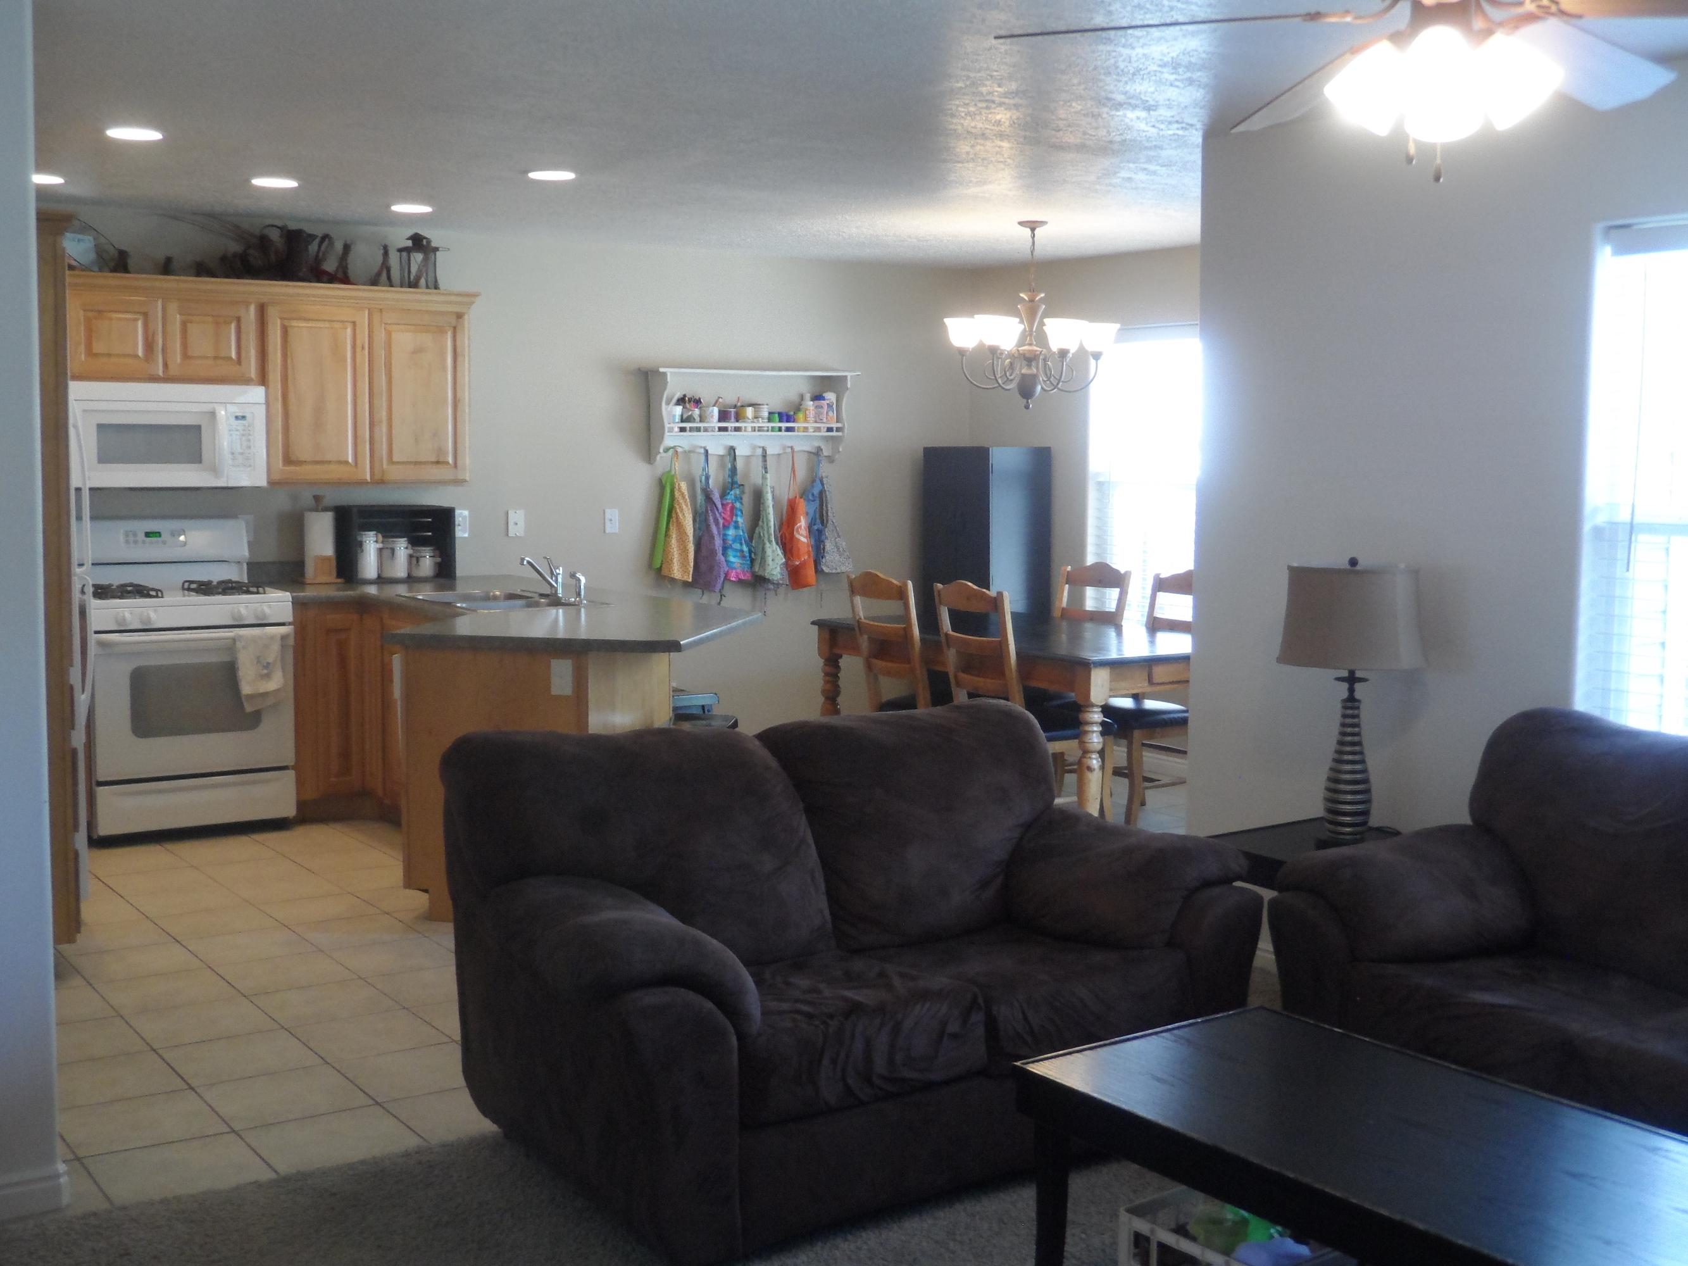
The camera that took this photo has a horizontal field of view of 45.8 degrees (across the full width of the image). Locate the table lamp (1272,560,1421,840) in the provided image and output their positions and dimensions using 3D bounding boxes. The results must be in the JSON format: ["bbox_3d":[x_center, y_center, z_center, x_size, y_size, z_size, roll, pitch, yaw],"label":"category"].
[{"bbox_3d":[1.328,0.170,5.225,0.370,0.750,0.330,5,7,33],"label":"table lamp"}]

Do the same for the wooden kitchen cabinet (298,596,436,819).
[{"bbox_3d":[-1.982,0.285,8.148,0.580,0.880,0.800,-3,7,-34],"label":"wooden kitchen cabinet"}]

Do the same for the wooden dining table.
[{"bbox_3d":[0.809,0.373,8.218,1.070,0.750,1.660,-3,7,-34],"label":"wooden dining table"}]

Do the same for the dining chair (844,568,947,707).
[{"bbox_3d":[0.351,0.252,8.064,0.530,1.015,0.460,-3,7,-34],"label":"dining chair"}]

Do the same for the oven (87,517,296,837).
[{"bbox_3d":[-2.642,0.157,7.895,0.757,1.175,0.710,-3,7,-34],"label":"oven"}]

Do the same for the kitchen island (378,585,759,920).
[{"bbox_3d":[-0.956,0.372,7.296,1.270,0.910,1.700,2,6,11],"label":"kitchen island"}]

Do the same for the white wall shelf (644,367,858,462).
[{"bbox_3d":[-0.436,-1.036,9.609,1.125,0.445,0.180,-3,7,-34],"label":"white wall shelf"}]

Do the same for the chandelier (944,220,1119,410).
[{"bbox_3d":[0.764,-1.291,8.133,0.700,0.755,0.700,1,6,0],"label":"chandelier"}]

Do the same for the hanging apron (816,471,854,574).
[{"bbox_3d":[-0.038,-0.541,9.967,0.230,0.500,0.080,-3,7,-34],"label":"hanging apron"}]

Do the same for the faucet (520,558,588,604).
[{"bbox_3d":[-1.123,-0.214,7.777,0.200,0.175,0.220,-3,7,-34],"label":"faucet"}]

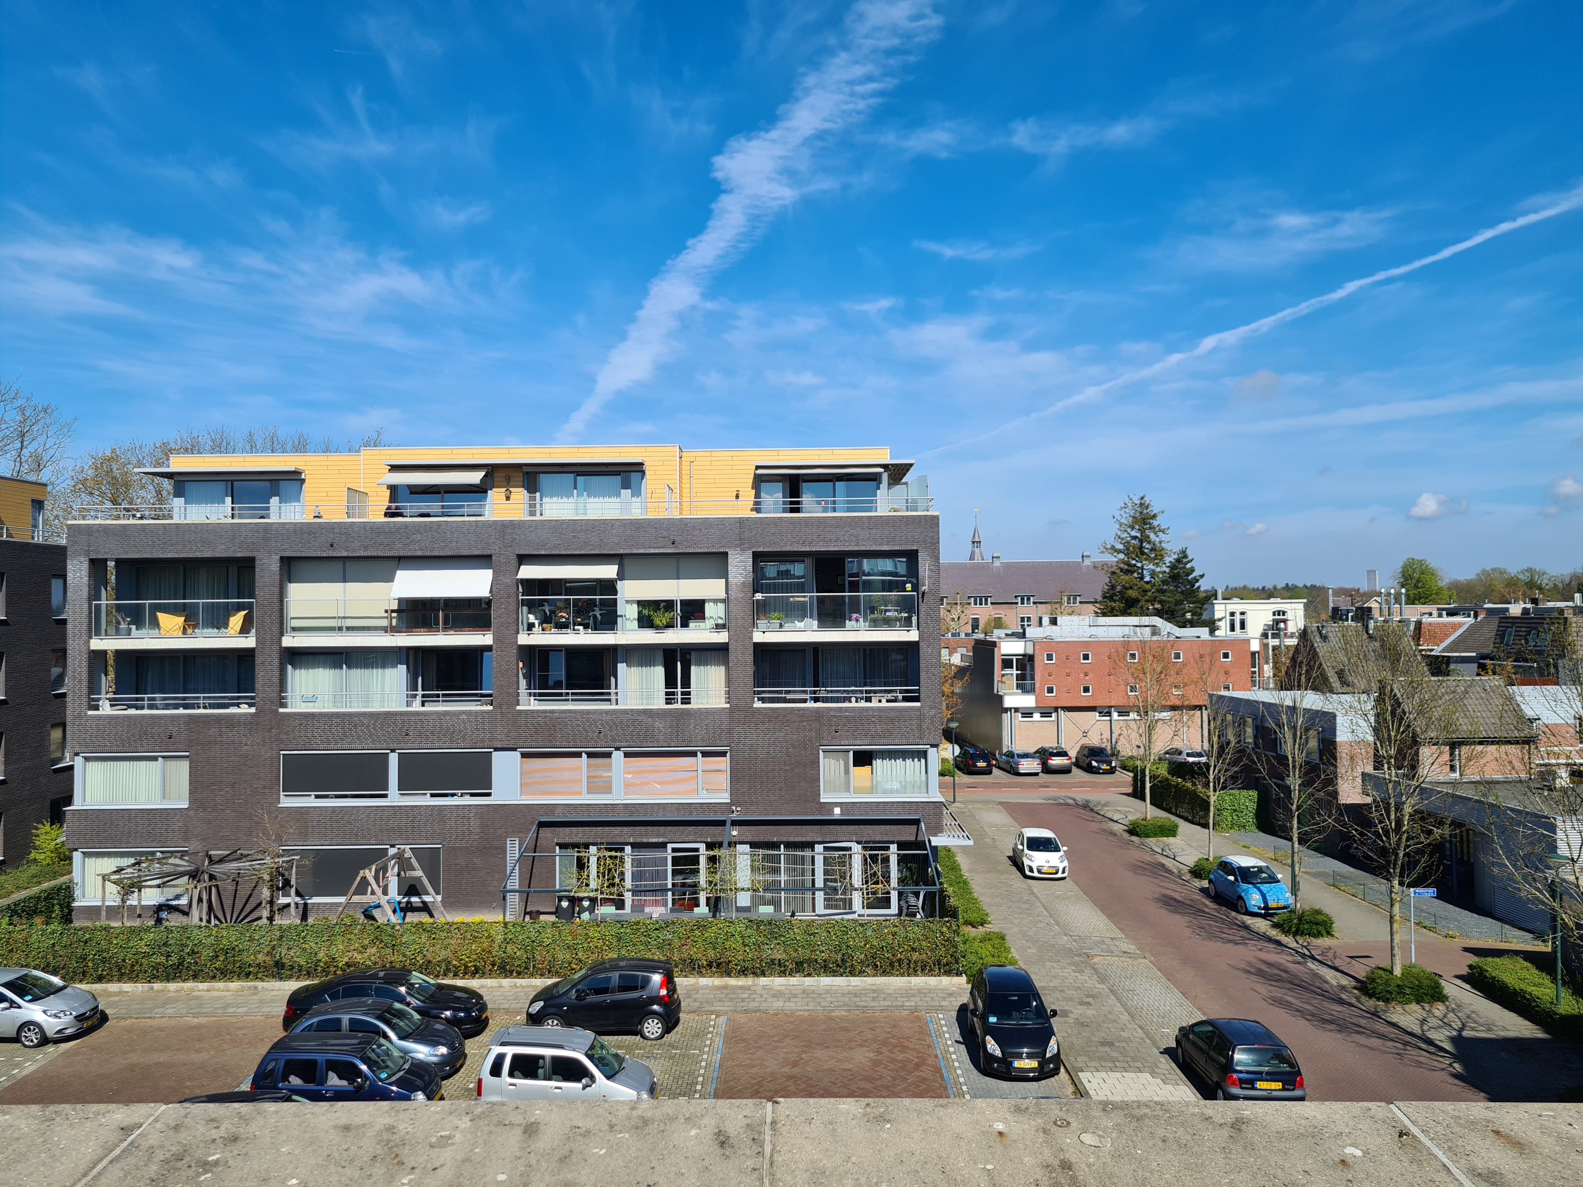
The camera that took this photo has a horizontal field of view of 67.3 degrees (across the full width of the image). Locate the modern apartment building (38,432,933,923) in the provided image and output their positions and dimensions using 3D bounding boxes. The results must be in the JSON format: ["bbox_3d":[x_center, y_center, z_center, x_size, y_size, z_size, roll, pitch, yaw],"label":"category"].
[{"bbox_3d":[-9.163,2.883,46.044,28.380,16.010,15.000,-1,-1,1],"label":"modern apartment building"}]

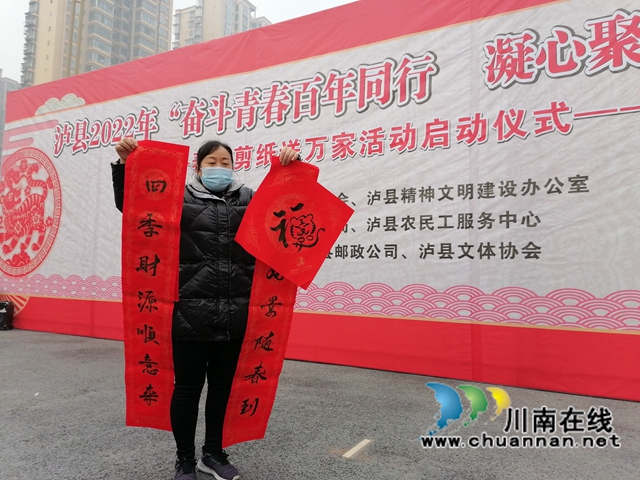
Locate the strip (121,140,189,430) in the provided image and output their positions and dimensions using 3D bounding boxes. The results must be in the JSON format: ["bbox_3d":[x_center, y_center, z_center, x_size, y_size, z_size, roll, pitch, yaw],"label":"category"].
[{"bbox_3d":[-0.722,0.275,2.160,0.240,1.390,0.080,9,19,2],"label":"strip"}]

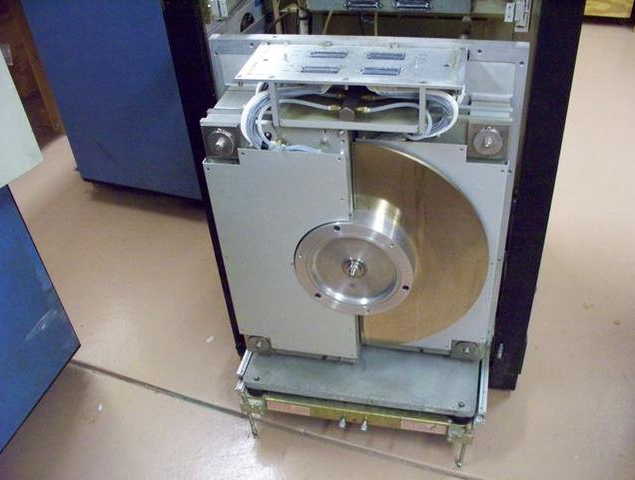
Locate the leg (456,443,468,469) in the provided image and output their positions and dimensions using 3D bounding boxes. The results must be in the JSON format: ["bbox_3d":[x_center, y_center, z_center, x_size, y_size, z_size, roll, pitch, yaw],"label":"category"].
[{"bbox_3d":[0.329,0.490,1.512,0.018,0.095,0.018,4,39,13],"label":"leg"}]

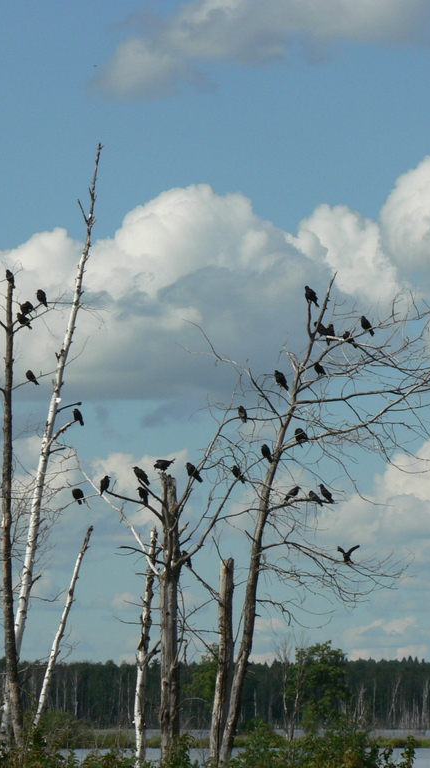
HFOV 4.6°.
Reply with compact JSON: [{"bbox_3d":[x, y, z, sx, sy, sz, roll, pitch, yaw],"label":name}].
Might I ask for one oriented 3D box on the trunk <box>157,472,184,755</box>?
[{"bbox_3d":[-0.719,3.785,87.000,0.420,4.715,0.400,0,-4,0],"label":"trunk"}]

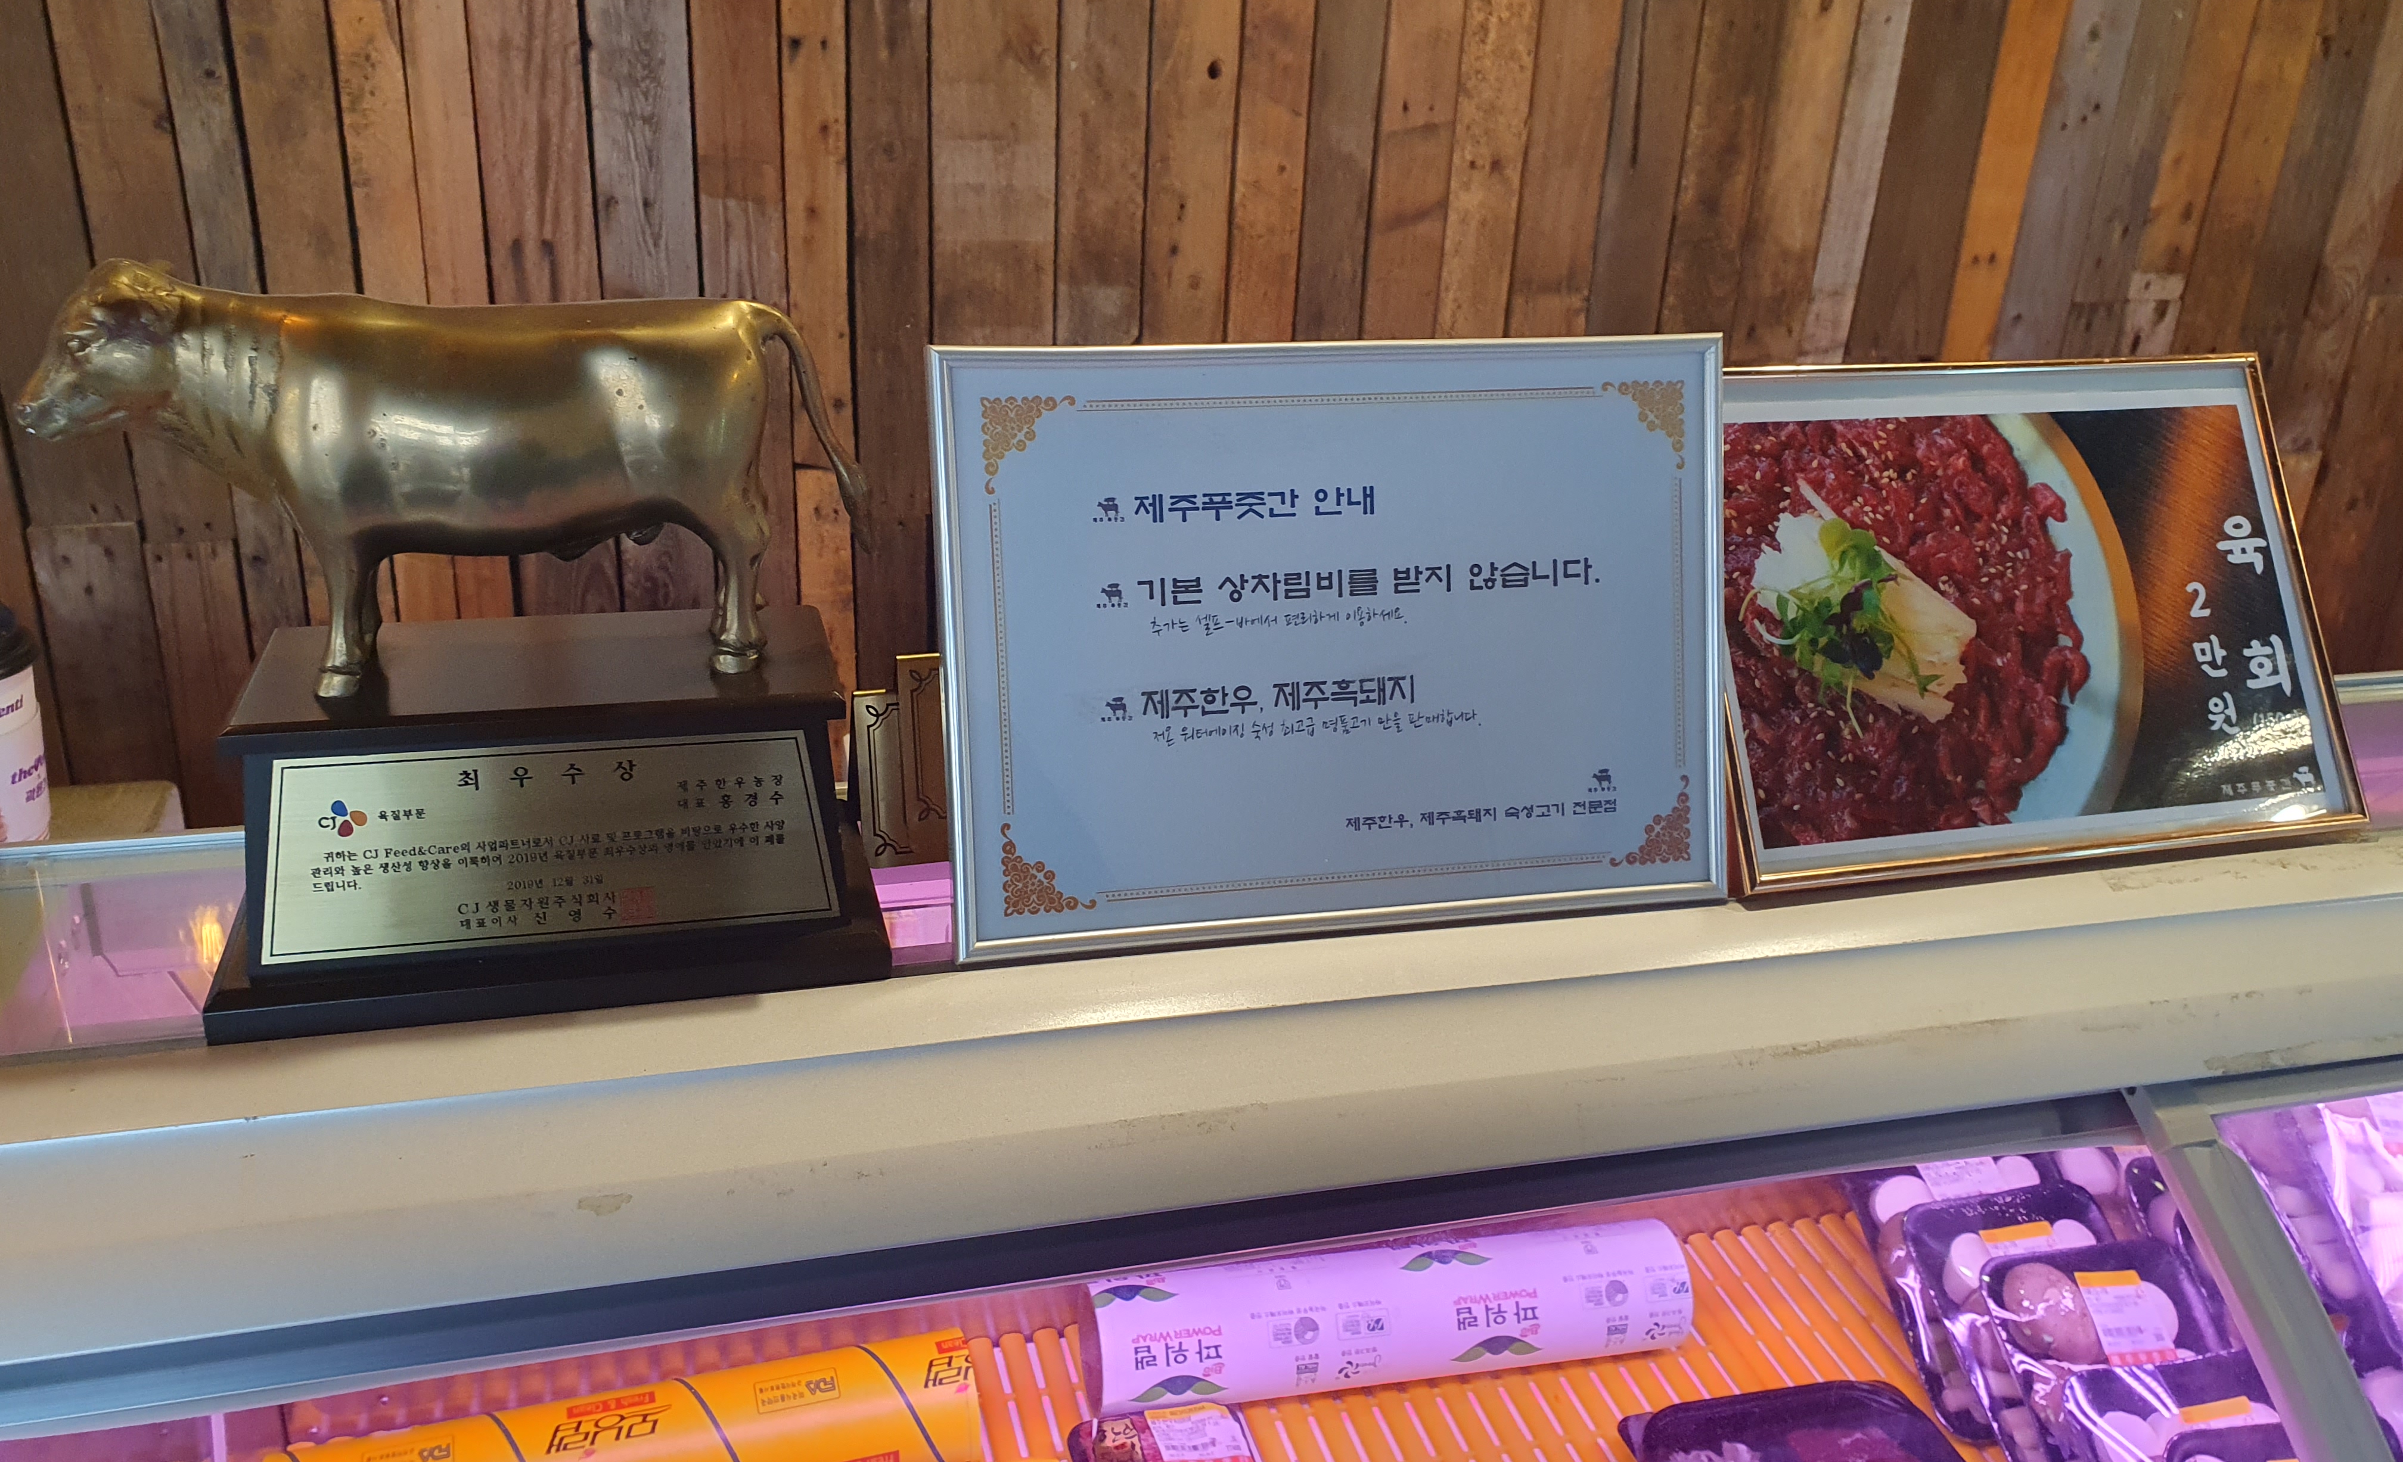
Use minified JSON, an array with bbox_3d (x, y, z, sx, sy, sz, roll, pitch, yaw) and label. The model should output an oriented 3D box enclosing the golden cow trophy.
[{"bbox_3d":[-0.348,-0.121,0.861,0.371,0.197,0.100,-4,23,-16],"label":"golden cow trophy"}]

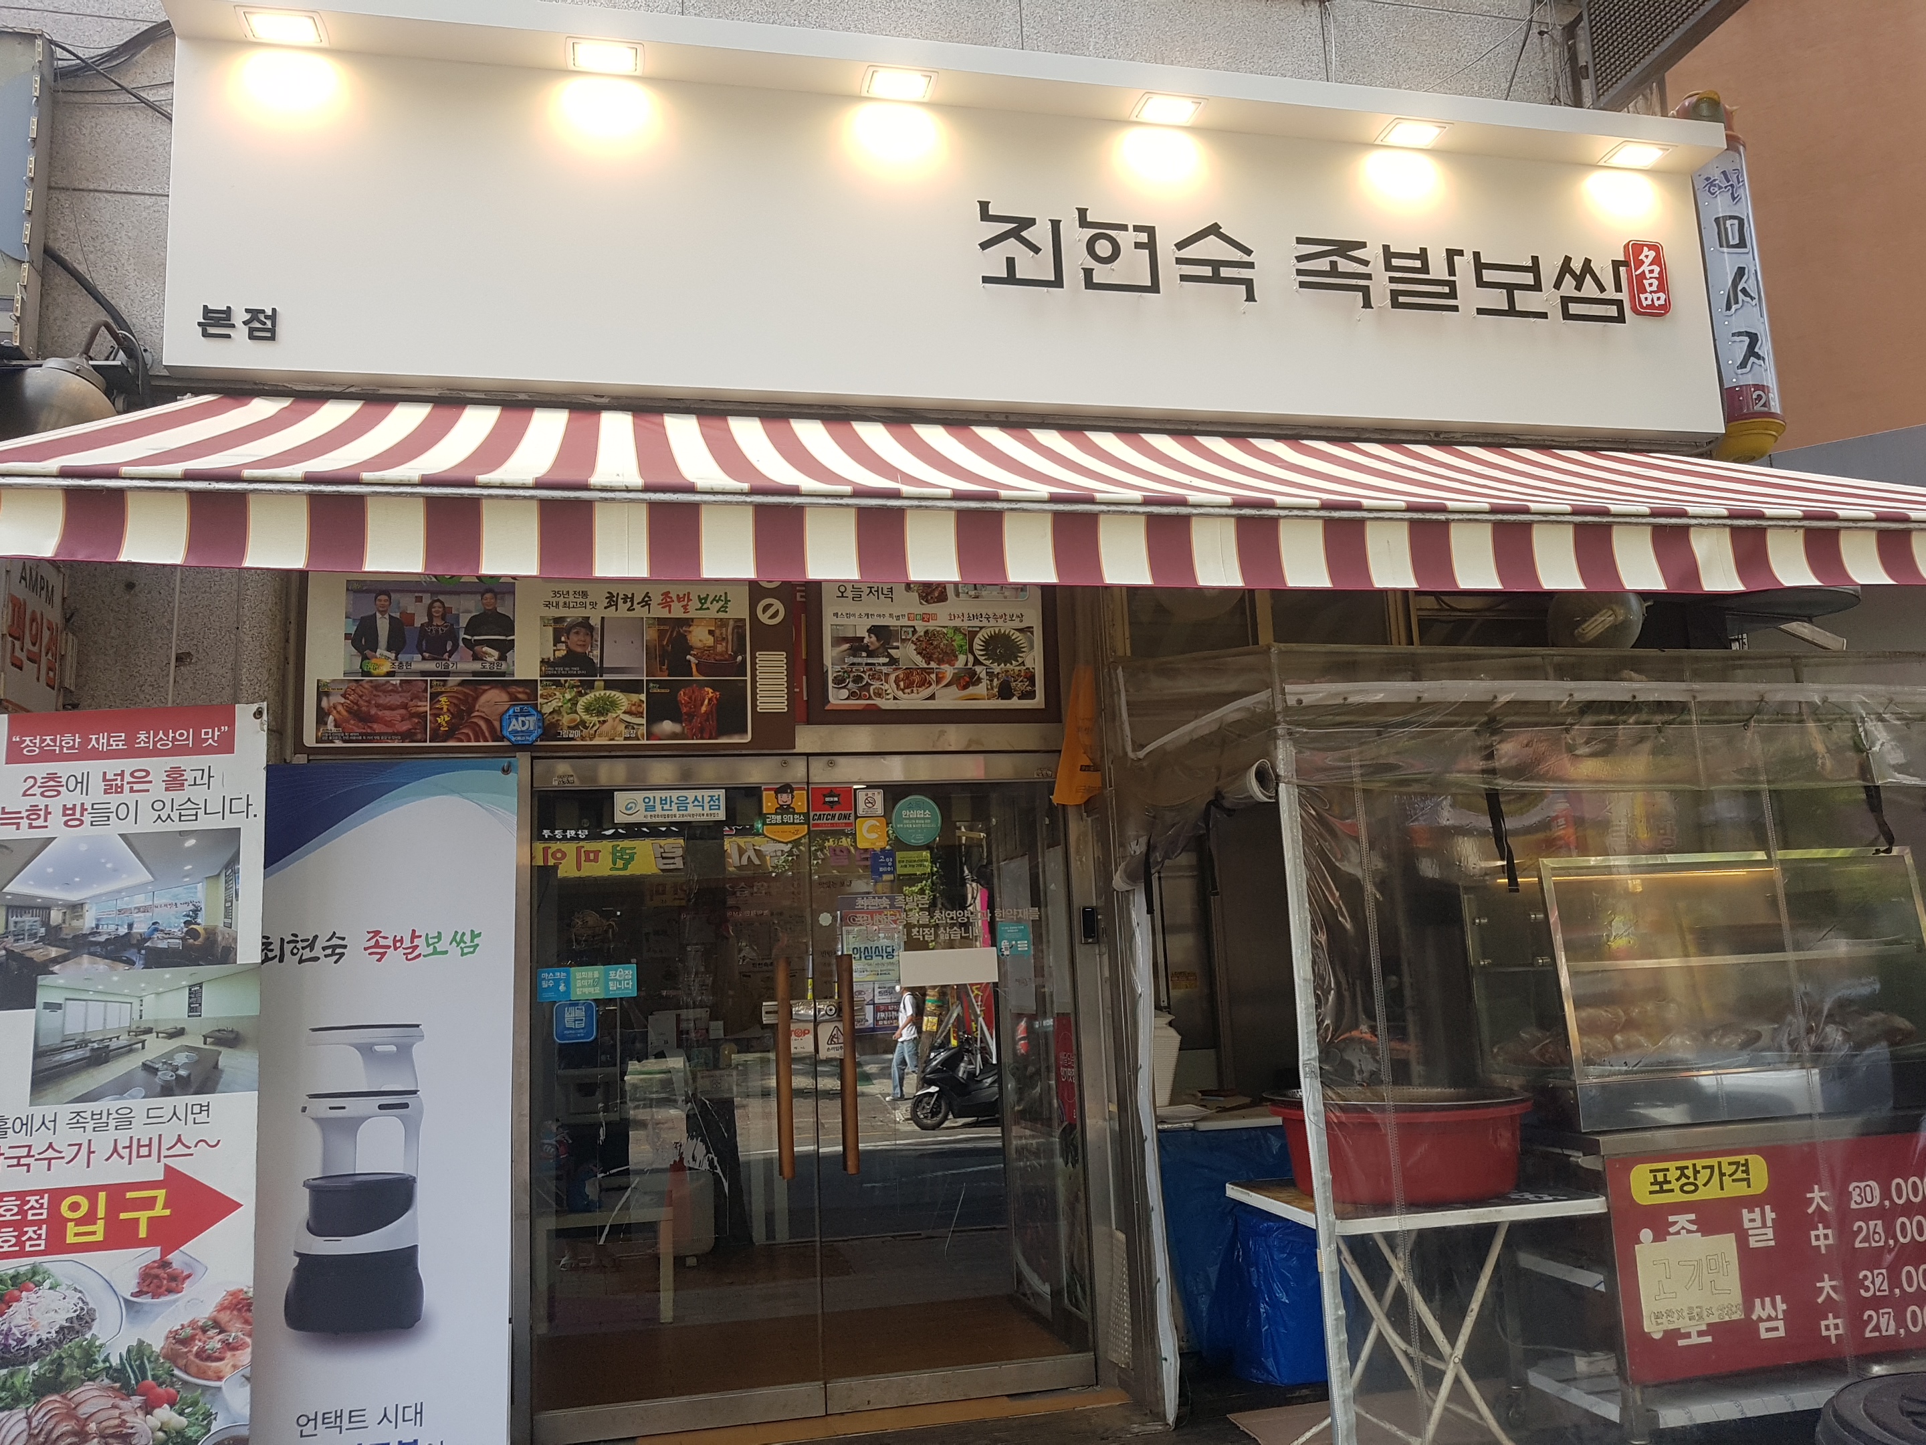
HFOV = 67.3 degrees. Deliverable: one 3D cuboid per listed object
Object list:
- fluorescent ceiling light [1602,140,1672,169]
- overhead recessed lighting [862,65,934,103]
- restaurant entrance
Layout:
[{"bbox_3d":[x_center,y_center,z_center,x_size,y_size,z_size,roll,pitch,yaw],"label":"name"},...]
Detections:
[{"bbox_3d":[2.453,-2.070,5.243,0.225,0.050,0.160,0,-9,-13],"label":"fluorescent ceiling light"},{"bbox_3d":[-0.202,-2.050,4.621,0.225,0.050,0.160,0,-9,-13],"label":"overhead recessed lighting"},{"bbox_3d":[-0.467,1.151,4.706,1.820,2.120,0.130,0,-9,-13],"label":"restaurant entrance"}]

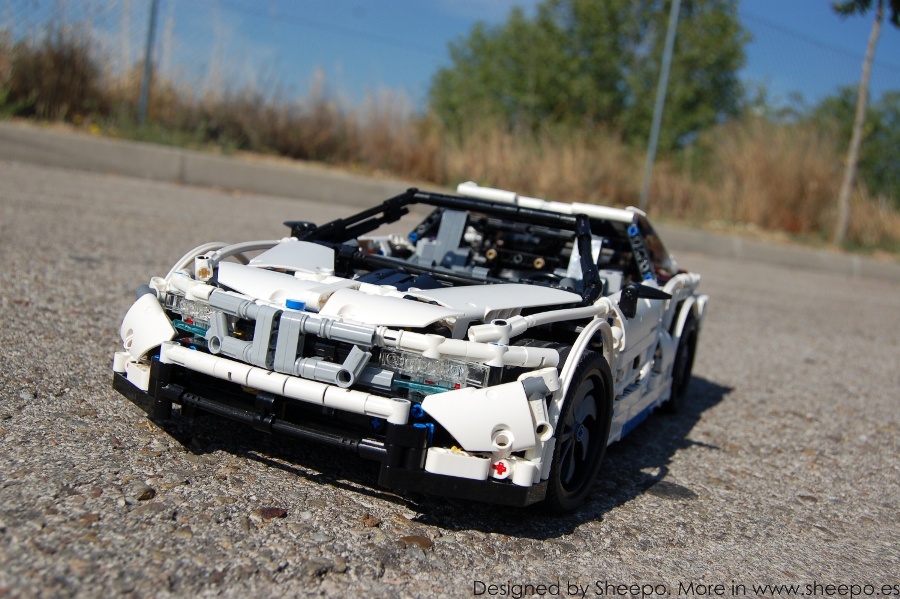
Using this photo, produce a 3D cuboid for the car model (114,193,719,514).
[{"bbox_3d":[0.022,0.000,0.557,0.212,0.132,0.458,12,7,21],"label":"car model"}]

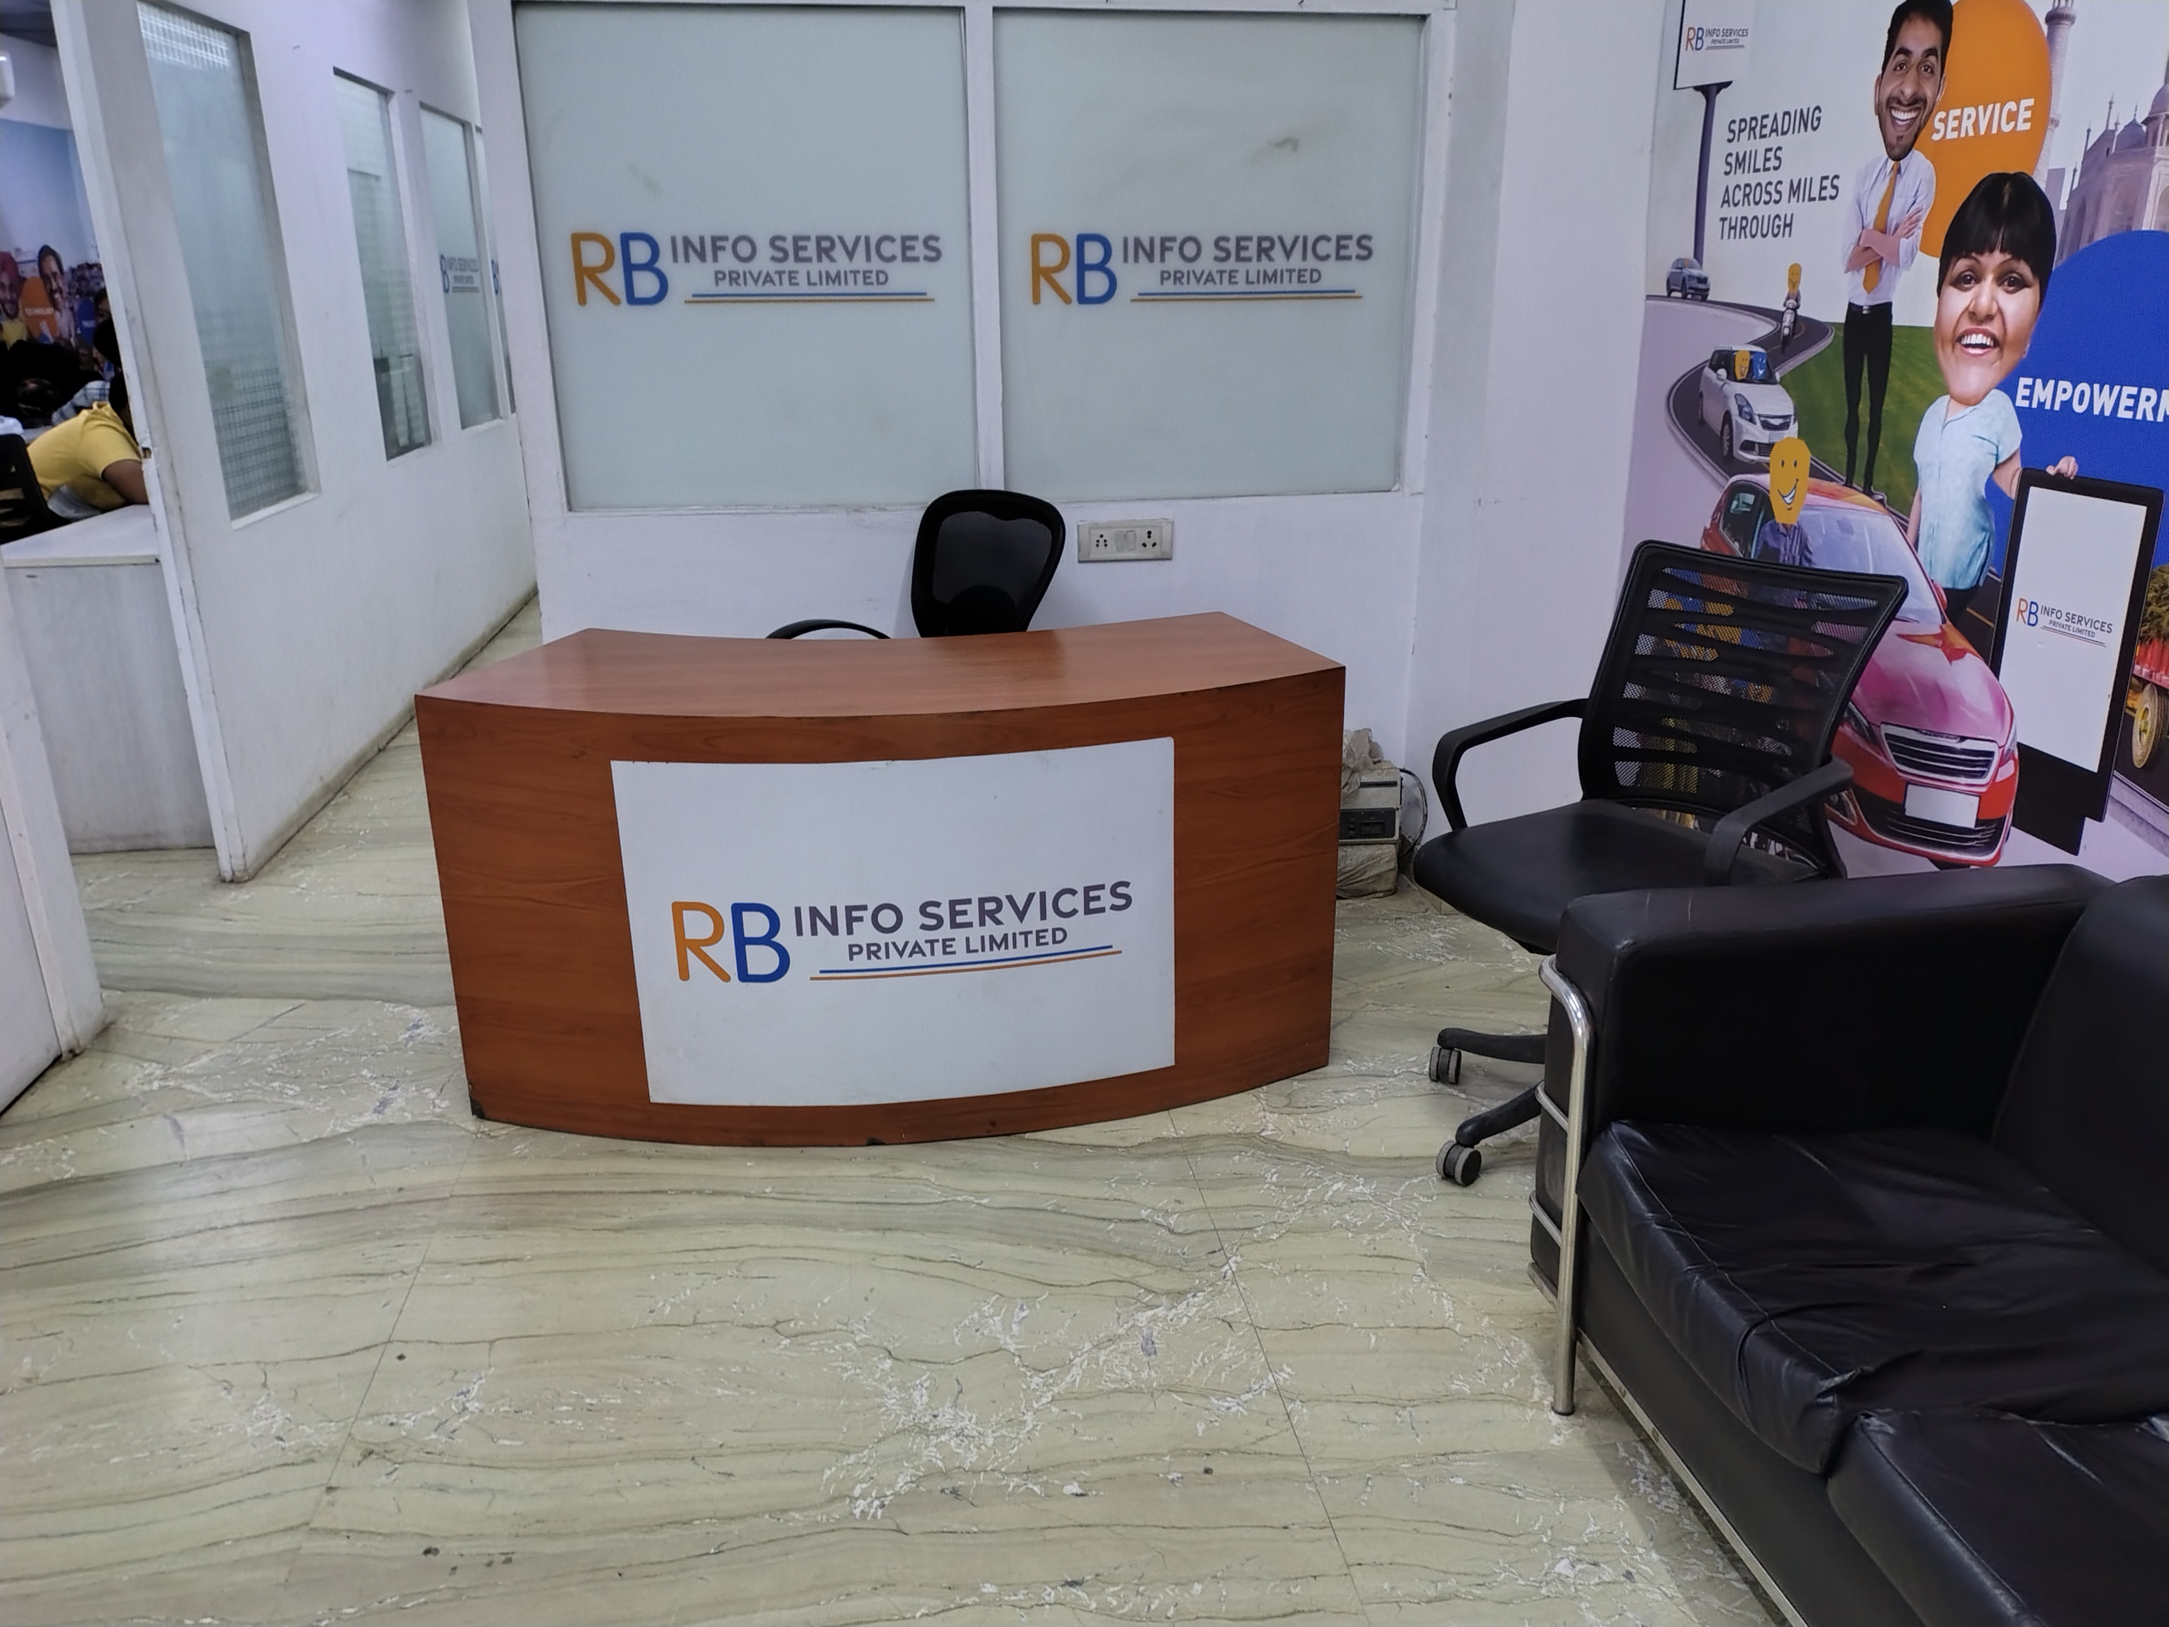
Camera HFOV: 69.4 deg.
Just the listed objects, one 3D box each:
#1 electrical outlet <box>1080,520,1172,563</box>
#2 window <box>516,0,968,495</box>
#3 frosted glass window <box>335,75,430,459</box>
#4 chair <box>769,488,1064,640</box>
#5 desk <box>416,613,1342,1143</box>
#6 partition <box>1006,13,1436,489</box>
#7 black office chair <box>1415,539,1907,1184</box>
[{"bbox_3d":[0.096,-0.618,3.565,0.217,0.091,0.020,-2,19,-5],"label":"electrical outlet"},{"bbox_3d":[-0.684,-1.157,3.331,0.908,0.995,0.040,-2,19,-5],"label":"window"},{"bbox_3d":[-2.372,-1.853,5.360,0.040,1.180,0.680,-3,19,-8],"label":"frosted glass window"},{"bbox_3d":[-0.394,-0.154,3.237,0.640,0.970,0.610,-16,24,-39],"label":"chair"},{"bbox_3d":[-0.322,0.095,2.830,1.520,0.757,0.675,-2,19,-5],"label":"desk"},{"bbox_3d":[0.270,-1.196,3.409,0.912,0.985,0.040,-2,19,-5],"label":"partition"},{"bbox_3d":[0.901,0.082,2.555,0.670,0.940,0.600,-14,23,-35],"label":"black office chair"}]

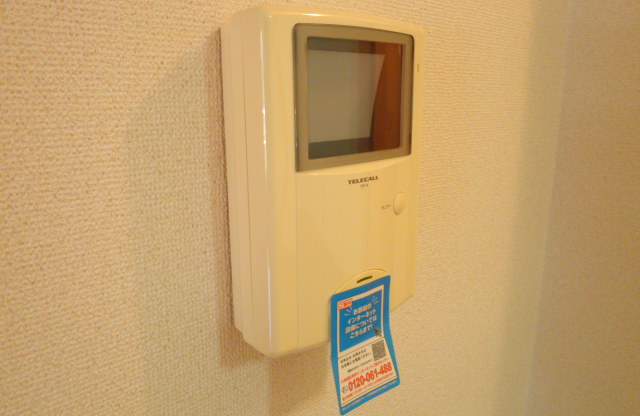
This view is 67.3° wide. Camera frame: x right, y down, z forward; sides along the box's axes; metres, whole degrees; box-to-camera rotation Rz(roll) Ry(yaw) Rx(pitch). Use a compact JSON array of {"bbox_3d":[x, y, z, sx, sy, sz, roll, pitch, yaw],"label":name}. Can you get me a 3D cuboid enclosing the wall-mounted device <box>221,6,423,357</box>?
[{"bbox_3d":[0.010,-0.017,0.344,0.140,0.214,0.048,-11,17,-38],"label":"wall-mounted device"}]

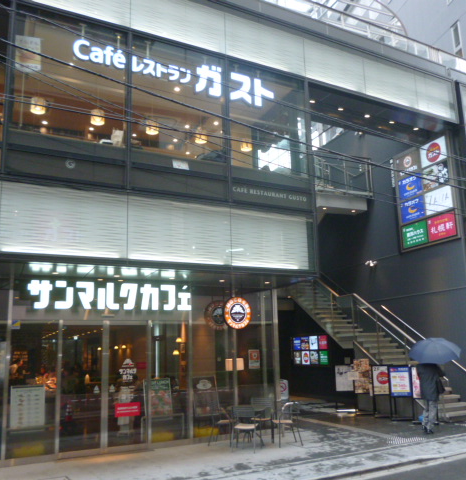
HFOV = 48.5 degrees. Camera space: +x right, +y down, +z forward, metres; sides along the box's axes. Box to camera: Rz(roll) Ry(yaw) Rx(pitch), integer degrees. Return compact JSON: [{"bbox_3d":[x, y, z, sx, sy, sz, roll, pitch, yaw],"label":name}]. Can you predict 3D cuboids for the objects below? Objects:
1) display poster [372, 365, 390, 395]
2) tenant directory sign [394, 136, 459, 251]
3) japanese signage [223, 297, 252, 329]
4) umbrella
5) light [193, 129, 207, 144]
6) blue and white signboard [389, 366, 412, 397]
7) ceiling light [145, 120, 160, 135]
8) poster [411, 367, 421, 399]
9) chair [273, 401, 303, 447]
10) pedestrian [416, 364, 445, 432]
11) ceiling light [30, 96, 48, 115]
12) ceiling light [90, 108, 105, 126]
[{"bbox_3d":[3.906,3.659,13.481,0.530,0.760,0.050,-2,-12,0],"label":"display poster"},{"bbox_3d":[5.471,-1.253,14.690,0.130,2.877,1.916,5,-14,-29],"label":"tenant directory sign"},{"bbox_3d":[0.106,1.621,11.466,0.670,0.670,0.120,5,-13,-29],"label":"japanese signage"},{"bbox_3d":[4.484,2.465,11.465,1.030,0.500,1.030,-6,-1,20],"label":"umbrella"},{"bbox_3d":[-0.691,-2.243,11.219,0.270,0.230,0.270,5,-13,-29],"label":"light"},{"bbox_3d":[4.277,3.597,13.140,0.530,0.760,0.040,-6,-13,18],"label":"blue and white signboard"},{"bbox_3d":[-1.761,-2.454,11.325,0.290,0.270,0.290,-2,-12,0],"label":"ceiling light"},{"bbox_3d":[4.620,3.454,12.503,0.530,0.750,0.040,-6,-13,19],"label":"poster"},{"bbox_3d":[1.066,3.606,10.138,0.530,0.780,0.510,1,-12,-14],"label":"chair"},{"bbox_3d":[4.253,3.264,11.287,0.420,1.680,0.520,9,-16,-40],"label":"pedestrian"},{"bbox_3d":[-3.610,-2.485,9.608,0.270,0.230,0.270,5,-13,-29],"label":"ceiling light"},{"bbox_3d":[-2.646,-2.399,10.139,0.270,0.230,0.270,5,-13,-29],"label":"ceiling light"}]

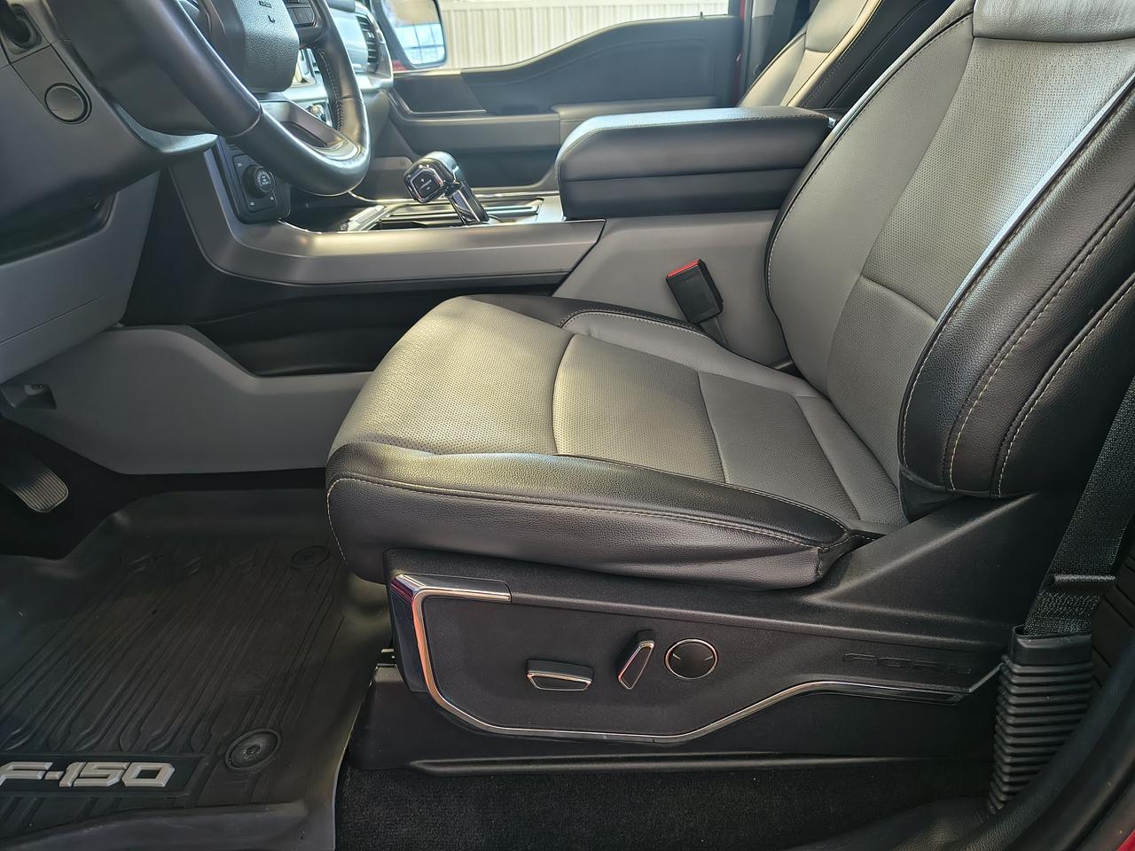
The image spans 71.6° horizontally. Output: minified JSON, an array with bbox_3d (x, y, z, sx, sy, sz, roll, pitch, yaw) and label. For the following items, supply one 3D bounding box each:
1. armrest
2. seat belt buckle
[{"bbox_3d":[0.159,-0.377,1.101,0.340,0.115,0.290,-2,25,1],"label":"armrest"},{"bbox_3d":[0.159,-0.166,0.981,0.046,0.068,0.025,-20,17,34],"label":"seat belt buckle"}]

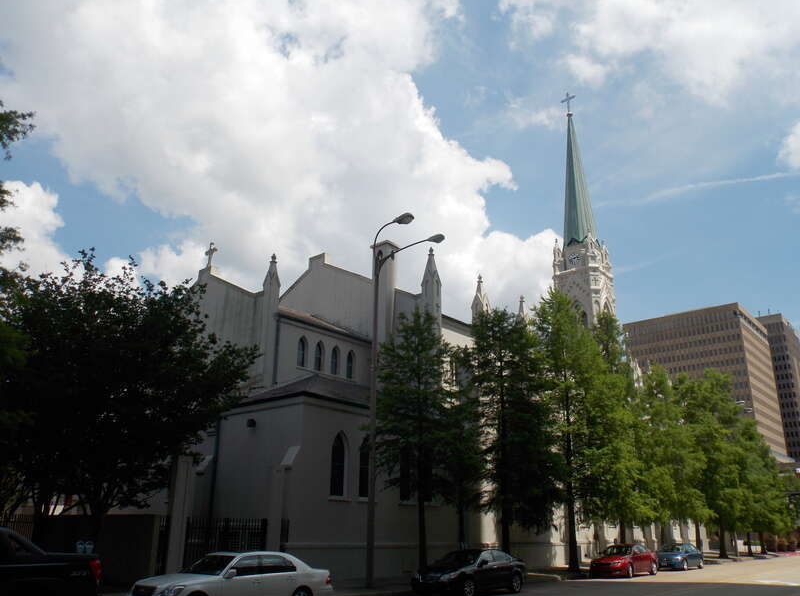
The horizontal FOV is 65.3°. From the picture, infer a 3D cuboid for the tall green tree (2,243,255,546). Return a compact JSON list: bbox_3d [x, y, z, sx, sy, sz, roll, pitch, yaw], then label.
[{"bbox_3d":[-7.347,3.138,17.039,6.900,9.674,6.900,0,-21,0],"label":"tall green tree"}]

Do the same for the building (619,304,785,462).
[{"bbox_3d":[100.716,41.691,199.689,35.000,67.000,36.000,-17,-26,39],"label":"building"}]

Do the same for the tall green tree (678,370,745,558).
[{"bbox_3d":[26.996,14.050,54.364,5.000,15.893,5.000,-17,-27,38],"label":"tall green tree"}]

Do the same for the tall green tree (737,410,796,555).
[{"bbox_3d":[35.957,18.599,63.688,5.200,13.800,5.200,-17,-26,39],"label":"tall green tree"}]

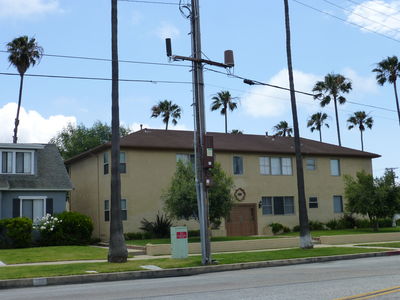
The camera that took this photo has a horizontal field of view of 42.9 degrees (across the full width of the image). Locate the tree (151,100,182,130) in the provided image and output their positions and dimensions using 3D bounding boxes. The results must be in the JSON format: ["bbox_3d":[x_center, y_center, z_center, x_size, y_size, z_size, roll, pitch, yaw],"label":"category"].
[{"bbox_3d":[-3.745,1.705,58.982,3.600,15.239,3.600,2,-9,-30],"label":"tree"}]

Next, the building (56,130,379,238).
[{"bbox_3d":[2.186,2.471,38.158,22.700,7.450,9.500,2,-9,-30],"label":"building"}]

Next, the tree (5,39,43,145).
[{"bbox_3d":[-18.921,-1.607,53.408,3.900,21.573,3.700,2,-9,-30],"label":"tree"}]

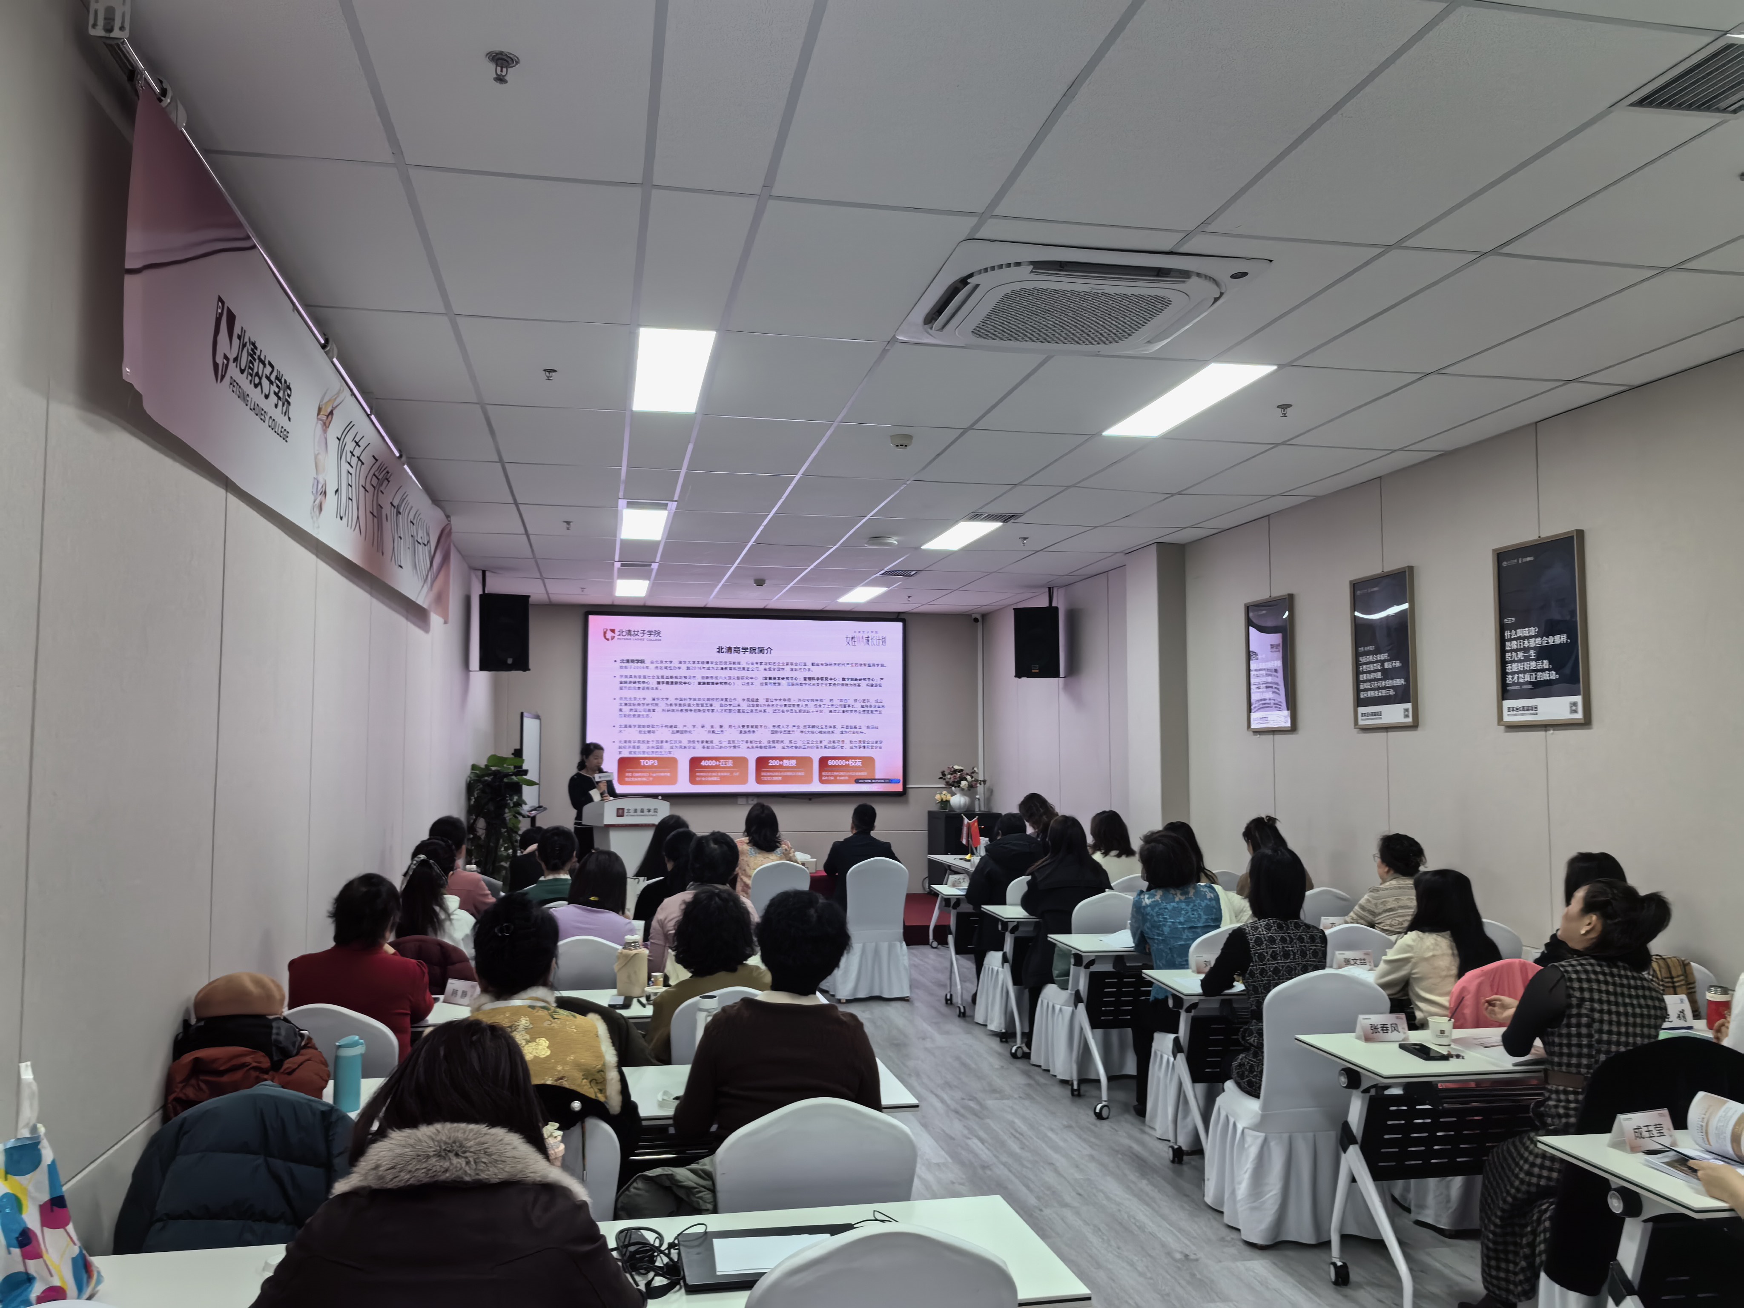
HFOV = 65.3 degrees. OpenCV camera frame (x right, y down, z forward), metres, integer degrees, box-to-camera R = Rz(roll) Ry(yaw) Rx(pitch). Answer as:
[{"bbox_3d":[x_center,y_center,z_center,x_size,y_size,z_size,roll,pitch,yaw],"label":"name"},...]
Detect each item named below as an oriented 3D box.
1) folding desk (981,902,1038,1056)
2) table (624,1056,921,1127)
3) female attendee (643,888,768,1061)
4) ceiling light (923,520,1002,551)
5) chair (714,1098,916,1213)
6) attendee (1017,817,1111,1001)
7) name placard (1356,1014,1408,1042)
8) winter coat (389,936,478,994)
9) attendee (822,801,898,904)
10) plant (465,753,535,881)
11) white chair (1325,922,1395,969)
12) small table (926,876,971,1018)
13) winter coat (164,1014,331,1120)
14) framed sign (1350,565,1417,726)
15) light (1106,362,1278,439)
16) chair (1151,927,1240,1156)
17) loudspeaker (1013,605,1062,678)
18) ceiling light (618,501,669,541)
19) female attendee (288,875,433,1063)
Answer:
[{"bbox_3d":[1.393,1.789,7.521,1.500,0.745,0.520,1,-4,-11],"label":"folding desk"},{"bbox_3d":[-0.797,1.470,3.344,1.760,0.750,0.500,1,-4,-11],"label":"table"},{"bbox_3d":[-0.499,1.321,4.327,0.460,1.180,0.740,1,-4,-11],"label":"female attendee"},{"bbox_3d":[0.599,-0.783,9.242,0.290,0.040,1.180,1,-4,-11],"label":"ceiling light"},{"bbox_3d":[-0.160,1.367,2.950,0.460,0.900,0.520,1,-4,-11],"label":"chair"},{"bbox_3d":[0.997,1.500,7.176,0.500,1.280,0.720,1,-4,-14],"label":"attendee"},{"bbox_3d":[1.563,1.143,4.171,0.148,0.078,0.072,1,-4,-11],"label":"name placard"},{"bbox_3d":[-1.759,1.383,5.318,0.480,0.560,0.240,1,-4,-11],"label":"winter coat"},{"bbox_3d":[-0.107,1.623,9.145,0.500,1.250,0.740,1,-4,-13],"label":"attendee"},{"bbox_3d":[-2.829,1.528,10.318,0.520,1.560,0.520,1,-4,-11],"label":"plant"},{"bbox_3d":[2.018,1.609,5.971,0.470,0.900,0.530,1,-4,-11],"label":"white chair"},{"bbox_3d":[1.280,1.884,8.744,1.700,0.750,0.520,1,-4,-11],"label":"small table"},{"bbox_3d":[-1.524,1.003,3.345,0.390,0.240,0.360,1,-4,-11],"label":"winter coat"},{"bbox_3d":[2.688,-0.012,7.169,0.035,0.810,0.560,1,-4,-11],"label":"framed sign"},{"bbox_3d":[1.302,-1.056,5.715,0.275,0.030,1.190,1,-4,-11],"label":"light"},{"bbox_3d":[1.451,1.568,5.738,0.460,0.900,0.520,1,-4,-11],"label":"chair"},{"bbox_3d":[1.427,-0.096,11.652,0.360,0.590,0.340,-1,-4,15],"label":"loudspeaker"},{"bbox_3d":[-1.483,-0.851,8.842,0.280,0.040,1.180,1,-4,-11],"label":"ceiling light"},{"bbox_3d":[-1.585,1.312,4.264,0.490,1.250,0.700,1,-4,-9],"label":"female attendee"}]

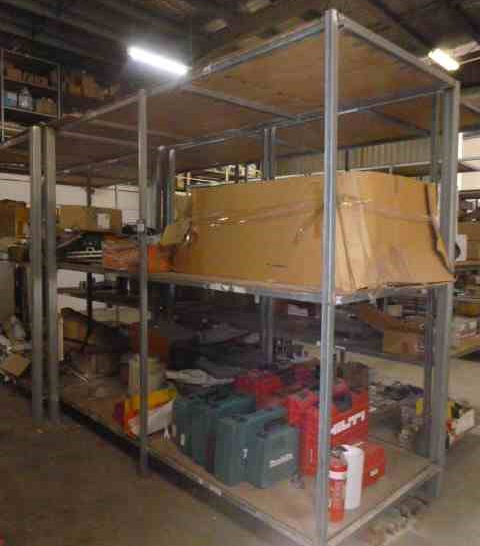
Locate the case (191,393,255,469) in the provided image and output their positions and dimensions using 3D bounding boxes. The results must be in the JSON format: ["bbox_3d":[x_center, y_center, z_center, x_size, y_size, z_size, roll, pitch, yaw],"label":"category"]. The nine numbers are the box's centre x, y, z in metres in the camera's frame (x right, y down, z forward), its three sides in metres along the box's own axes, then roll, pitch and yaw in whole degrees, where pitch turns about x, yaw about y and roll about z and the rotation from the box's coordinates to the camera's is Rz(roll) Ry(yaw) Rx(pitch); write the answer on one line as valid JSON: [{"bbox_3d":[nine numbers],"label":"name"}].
[{"bbox_3d":[-0.080,0.941,2.798,0.410,0.345,0.140,-3,6,-43],"label":"case"}]

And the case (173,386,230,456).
[{"bbox_3d":[-0.206,0.928,2.978,0.400,0.340,0.140,-3,6,-43],"label":"case"}]

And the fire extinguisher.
[{"bbox_3d":[0.457,0.992,2.166,0.080,0.350,0.085,2,4,12],"label":"fire extinguisher"}]

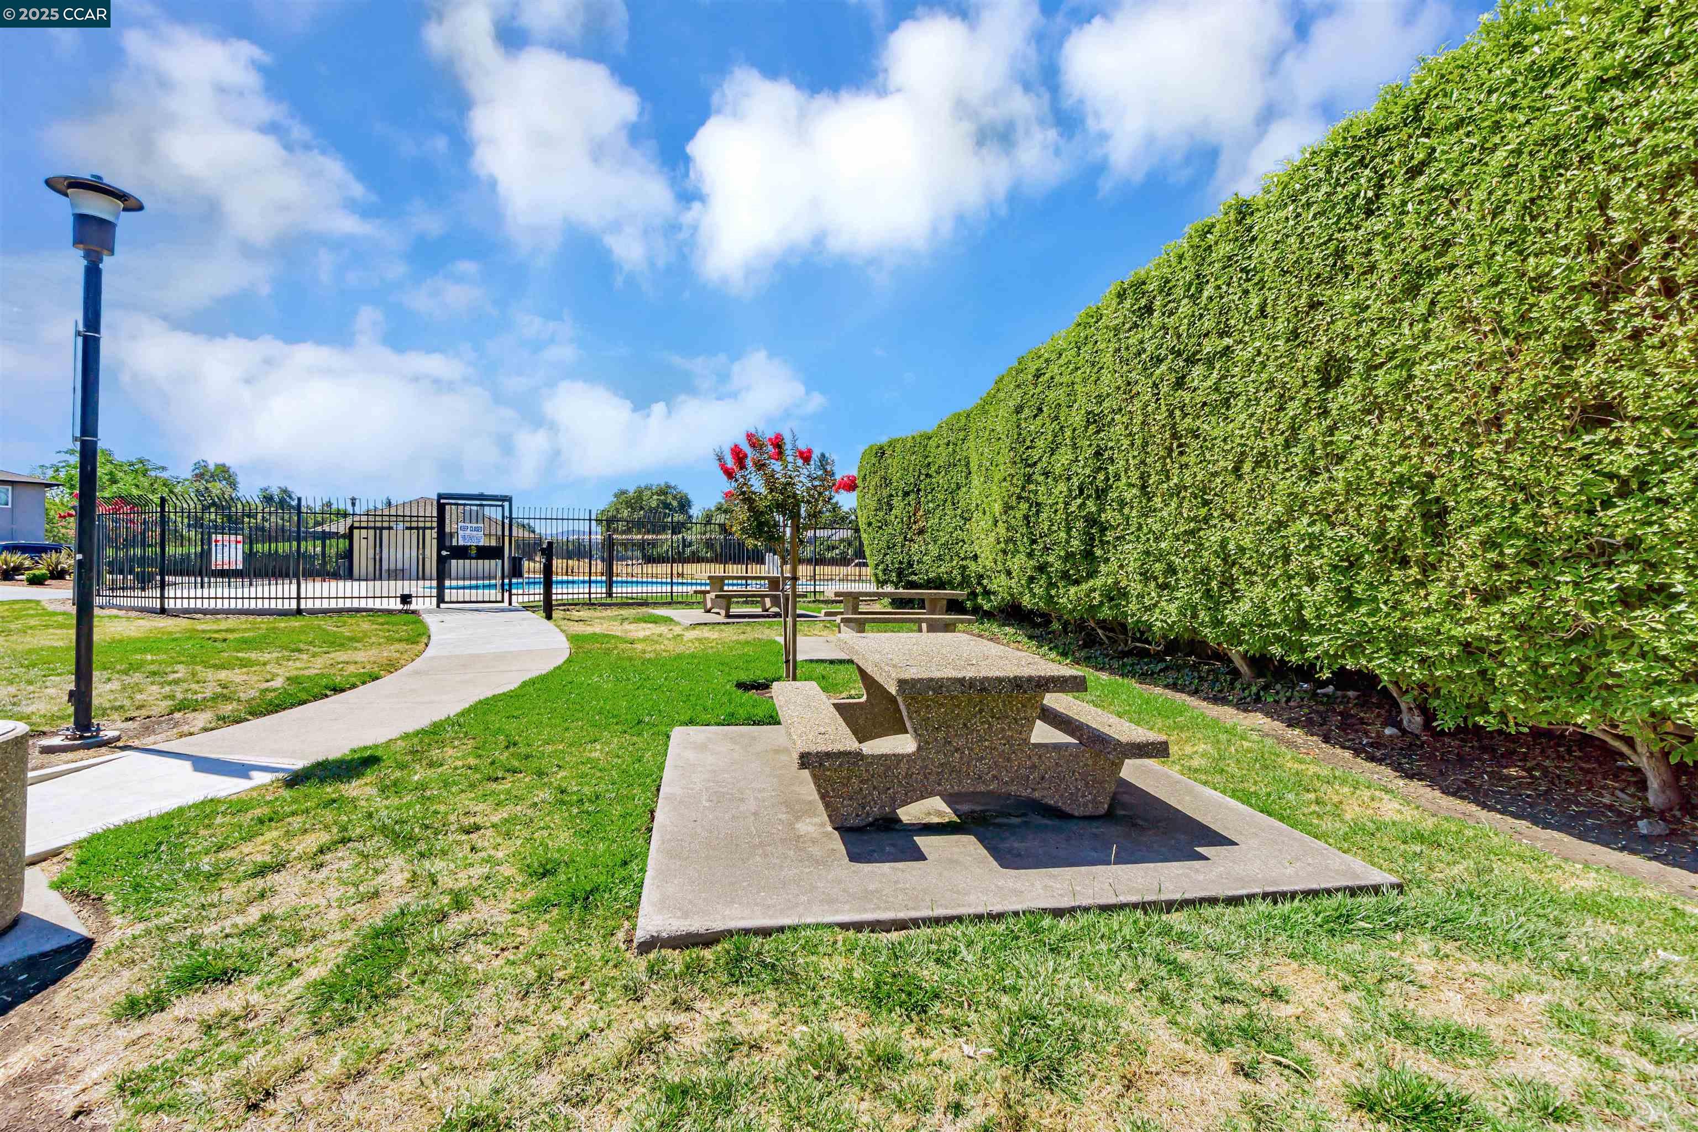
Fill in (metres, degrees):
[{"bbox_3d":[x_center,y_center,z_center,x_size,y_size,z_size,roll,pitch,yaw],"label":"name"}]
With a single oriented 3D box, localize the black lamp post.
[{"bbox_3d":[-4.971,-0.680,4.650,0.450,3.770,0.450,1,0,43],"label":"black lamp post"}]

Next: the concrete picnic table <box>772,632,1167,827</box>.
[{"bbox_3d":[0.511,0.879,4.111,1.757,0.760,1.818,1,0,-9],"label":"concrete picnic table"}]

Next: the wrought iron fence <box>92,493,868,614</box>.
[{"bbox_3d":[-6.500,-0.260,14.450,14.600,2.150,1.400,0,0,-17],"label":"wrought iron fence"}]

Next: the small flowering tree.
[{"bbox_3d":[-0.594,-0.060,6.750,1.360,2.470,1.300,1,0,0],"label":"small flowering tree"}]

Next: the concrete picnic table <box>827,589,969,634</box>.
[{"bbox_3d":[0.635,0.745,10.007,1.818,0.760,1.757,1,-1,-10],"label":"concrete picnic table"}]

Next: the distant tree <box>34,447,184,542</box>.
[{"bbox_3d":[-37.701,-2.850,36.000,5.300,6.500,5.300,1,0,44],"label":"distant tree"}]

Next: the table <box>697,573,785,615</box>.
[{"bbox_3d":[-2.012,0.581,13.996,1.818,0.760,1.757,1,0,-26],"label":"table"}]

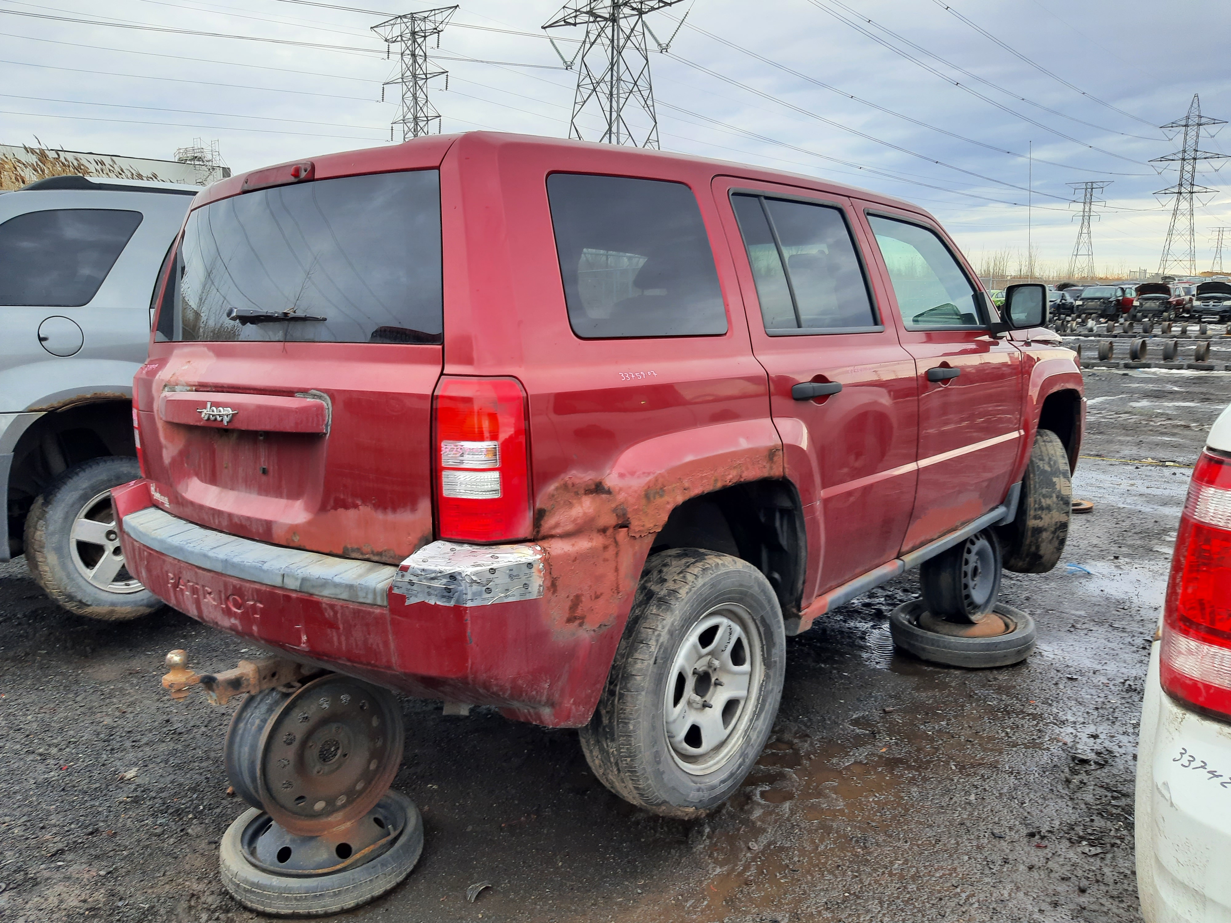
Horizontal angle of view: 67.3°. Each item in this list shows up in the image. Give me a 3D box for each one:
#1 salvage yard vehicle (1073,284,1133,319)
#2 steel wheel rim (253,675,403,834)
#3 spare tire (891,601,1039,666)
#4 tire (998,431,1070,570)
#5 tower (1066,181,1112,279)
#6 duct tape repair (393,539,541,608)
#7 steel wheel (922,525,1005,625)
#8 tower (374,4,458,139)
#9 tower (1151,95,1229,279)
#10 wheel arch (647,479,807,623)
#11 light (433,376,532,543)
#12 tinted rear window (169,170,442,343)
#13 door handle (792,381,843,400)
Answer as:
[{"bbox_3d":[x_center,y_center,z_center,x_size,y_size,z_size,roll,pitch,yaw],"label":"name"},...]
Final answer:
[{"bbox_3d":[24.325,-7.878,45.900,1.950,1.750,4.900,8,13,39],"label":"salvage yard vehicle"},{"bbox_3d":[-0.789,0.752,2.447,0.189,0.410,0.410,-1,7,43],"label":"steel wheel rim"},{"bbox_3d":[1.441,0.711,3.852,0.567,0.108,0.567,0,10,0],"label":"spare tire"},{"bbox_3d":[1.956,0.186,4.364,0.210,0.672,0.672,2,10,13],"label":"tire"},{"bbox_3d":[121.822,-58.664,240.000,12.800,28.500,6.400,9,14,41],"label":"tower"},{"bbox_3d":[-0.280,0.216,1.841,0.195,0.110,0.215,8,13,41],"label":"duct tape repair"},{"bbox_3d":[1.465,0.467,3.915,0.392,0.392,0.170,-10,9,-44],"label":"steel wheel"},{"bbox_3d":[-16.469,-24.535,77.204,10.600,23.850,5.000,8,13,38],"label":"tower"},{"bbox_3d":[122.873,-56.315,199.339,15.600,43.150,6.600,8,13,36],"label":"tower"},{"bbox_3d":[0.259,0.278,2.438,0.180,0.460,0.760,6,11,41],"label":"wheel arch"},{"bbox_3d":[-0.265,-0.005,1.837,0.190,0.330,0.115,8,13,41],"label":"light"},{"bbox_3d":[-0.843,-0.481,2.290,1.300,0.380,0.080,6,-4,41],"label":"tinted rear window"},{"bbox_3d":[0.582,-0.202,2.644,0.050,0.045,0.225,6,11,41],"label":"door handle"}]

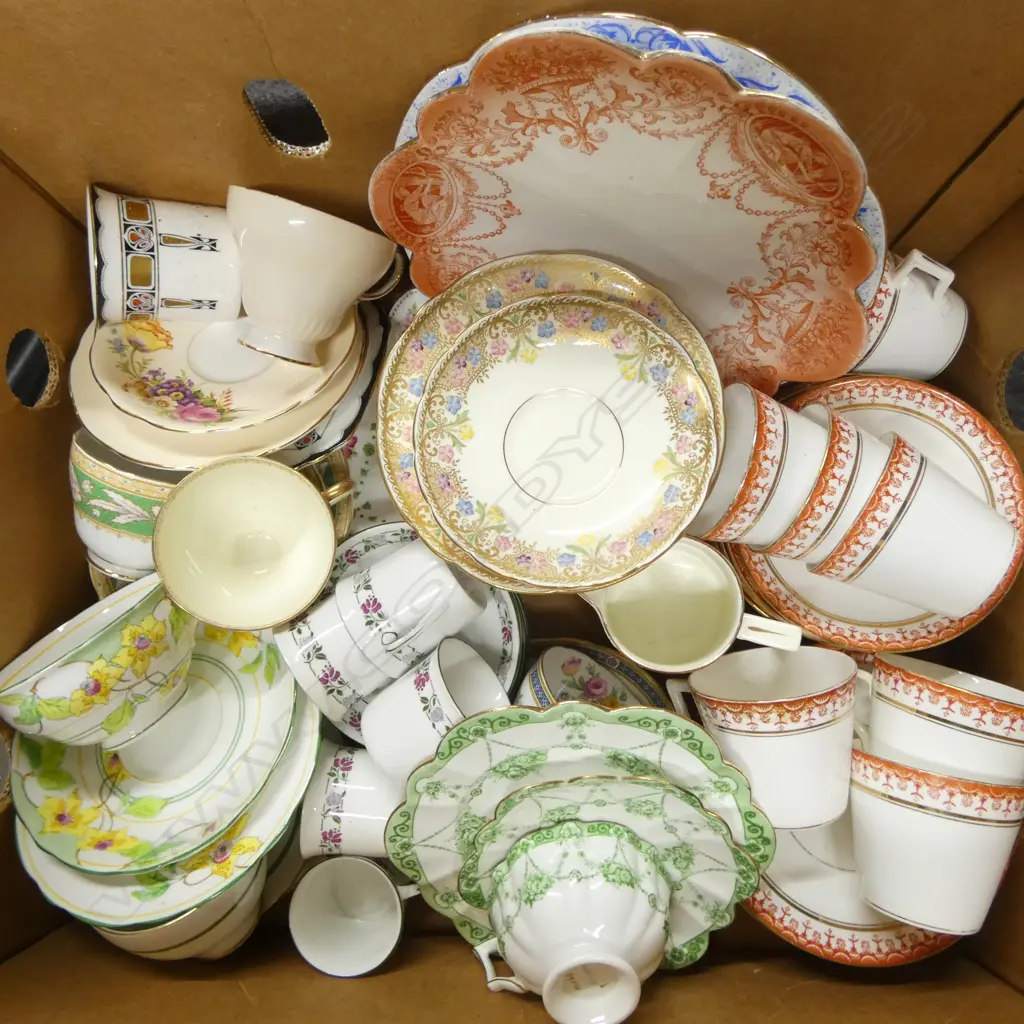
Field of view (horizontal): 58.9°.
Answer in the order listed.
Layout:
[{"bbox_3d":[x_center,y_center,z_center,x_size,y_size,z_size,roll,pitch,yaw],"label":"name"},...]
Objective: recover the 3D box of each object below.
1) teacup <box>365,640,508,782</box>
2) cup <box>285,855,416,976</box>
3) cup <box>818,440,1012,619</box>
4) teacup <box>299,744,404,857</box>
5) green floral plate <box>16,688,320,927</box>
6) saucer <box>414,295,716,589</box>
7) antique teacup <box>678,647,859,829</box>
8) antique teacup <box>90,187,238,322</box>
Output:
[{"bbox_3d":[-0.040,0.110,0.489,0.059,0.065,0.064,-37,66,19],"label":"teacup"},{"bbox_3d":[-0.070,0.200,0.473,0.073,0.057,0.057,-15,82,5],"label":"cup"},{"bbox_3d":[0.197,0.012,0.443,0.068,0.090,0.078,32,101,12],"label":"cup"},{"bbox_3d":[-0.072,0.151,0.469,0.057,0.067,0.057,6,71,0],"label":"teacup"},{"bbox_3d":[-0.172,0.123,0.465,0.166,0.022,0.166,-7,56,11],"label":"green floral plate"},{"bbox_3d":[0.025,-0.033,0.437,0.142,0.022,0.142,0,82,3],"label":"saucer"},{"bbox_3d":[0.125,0.111,0.446,0.096,0.078,0.068,-5,99,44],"label":"antique teacup"},{"bbox_3d":[-0.180,-0.129,0.469,0.068,0.080,0.069,-4,106,-26],"label":"antique teacup"}]

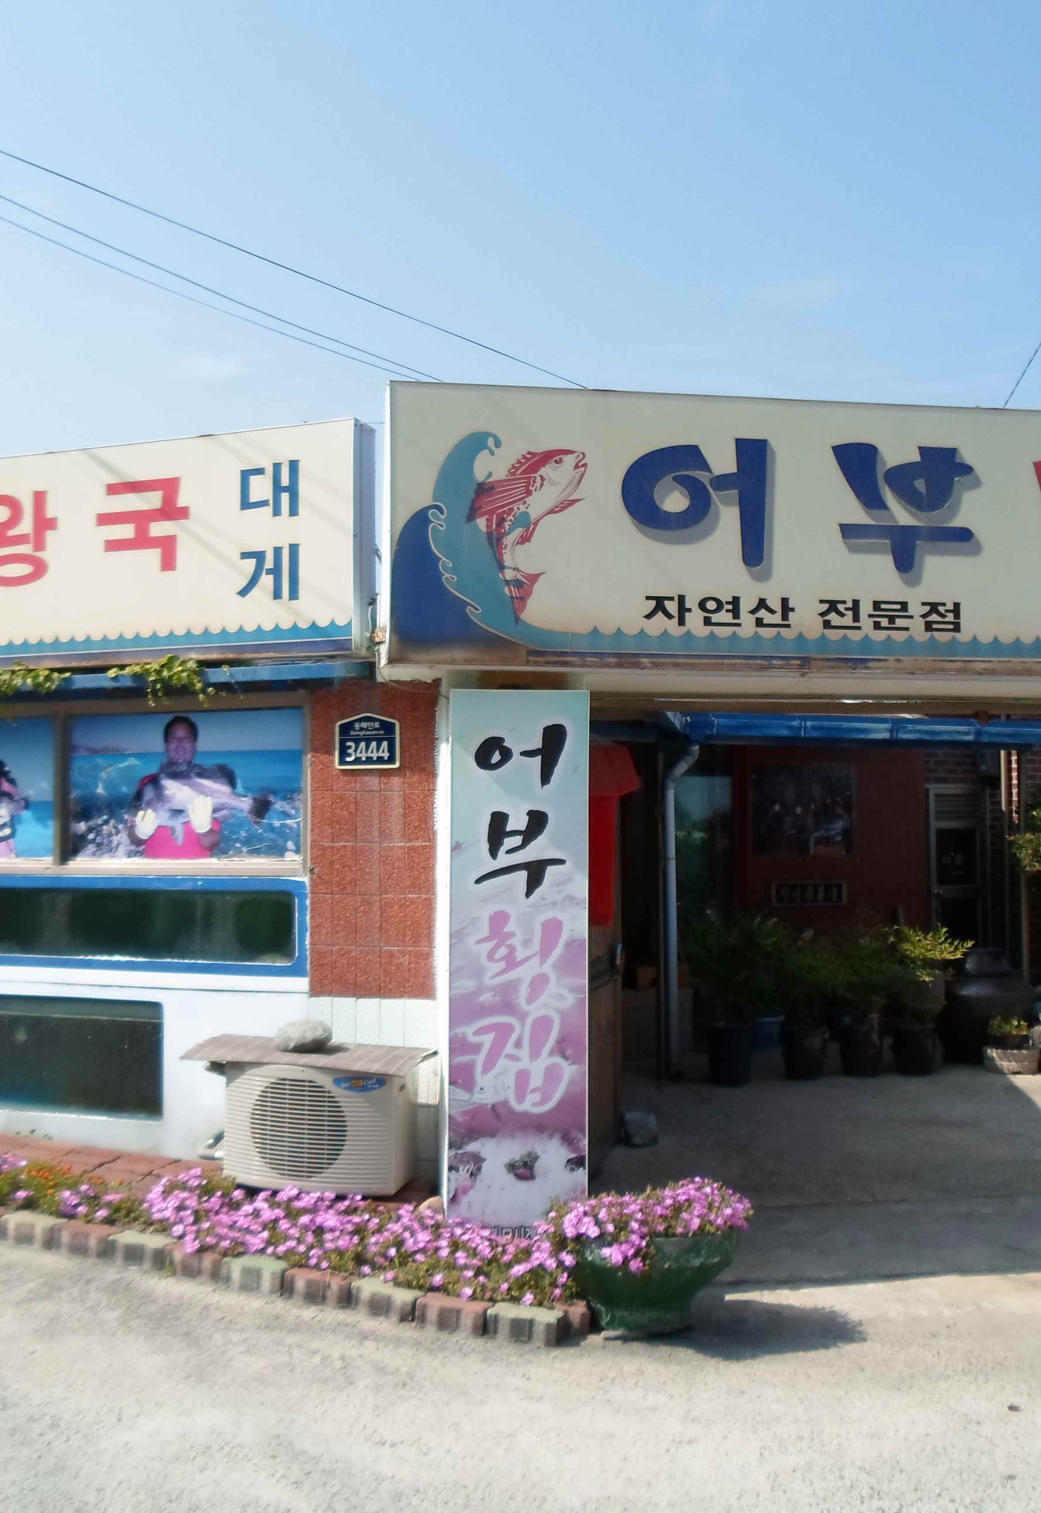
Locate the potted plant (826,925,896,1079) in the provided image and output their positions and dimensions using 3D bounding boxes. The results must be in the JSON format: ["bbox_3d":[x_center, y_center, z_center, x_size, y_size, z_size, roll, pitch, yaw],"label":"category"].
[{"bbox_3d":[2.011,1.472,8.787,0.427,0.860,0.427,0,-2,-8],"label":"potted plant"}]

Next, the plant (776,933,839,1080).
[{"bbox_3d":[1.660,1.476,8.644,0.383,0.845,0.383,0,-2,-8],"label":"plant"}]

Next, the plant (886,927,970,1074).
[{"bbox_3d":[2.383,1.456,8.779,0.493,0.887,0.468,0,-2,-8],"label":"plant"}]

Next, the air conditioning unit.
[{"bbox_3d":[-0.752,1.371,5.518,0.700,0.455,0.255,-1,-2,19],"label":"air conditioning unit"}]

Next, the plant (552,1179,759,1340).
[{"bbox_3d":[0.384,1.541,4.560,0.616,0.438,0.554,0,-2,-8],"label":"plant"}]

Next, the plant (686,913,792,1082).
[{"bbox_3d":[1.211,1.399,8.474,0.604,0.990,0.574,0,-2,-8],"label":"plant"}]

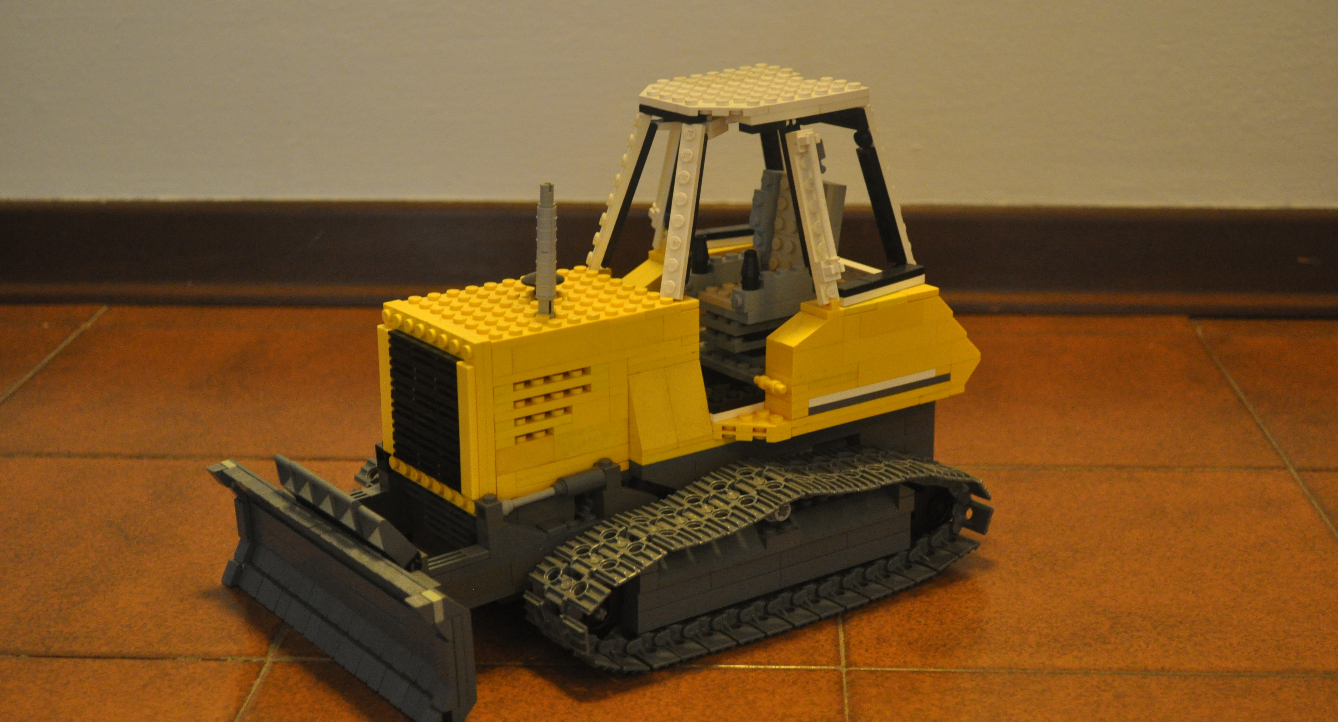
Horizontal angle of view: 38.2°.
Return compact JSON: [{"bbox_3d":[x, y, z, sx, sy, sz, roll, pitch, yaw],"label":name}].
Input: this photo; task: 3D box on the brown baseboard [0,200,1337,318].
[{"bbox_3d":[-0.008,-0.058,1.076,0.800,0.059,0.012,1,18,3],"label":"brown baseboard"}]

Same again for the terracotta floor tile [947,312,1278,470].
[{"bbox_3d":[0.177,0.019,0.945,0.198,0.010,0.208,0,18,3],"label":"terracotta floor tile"}]

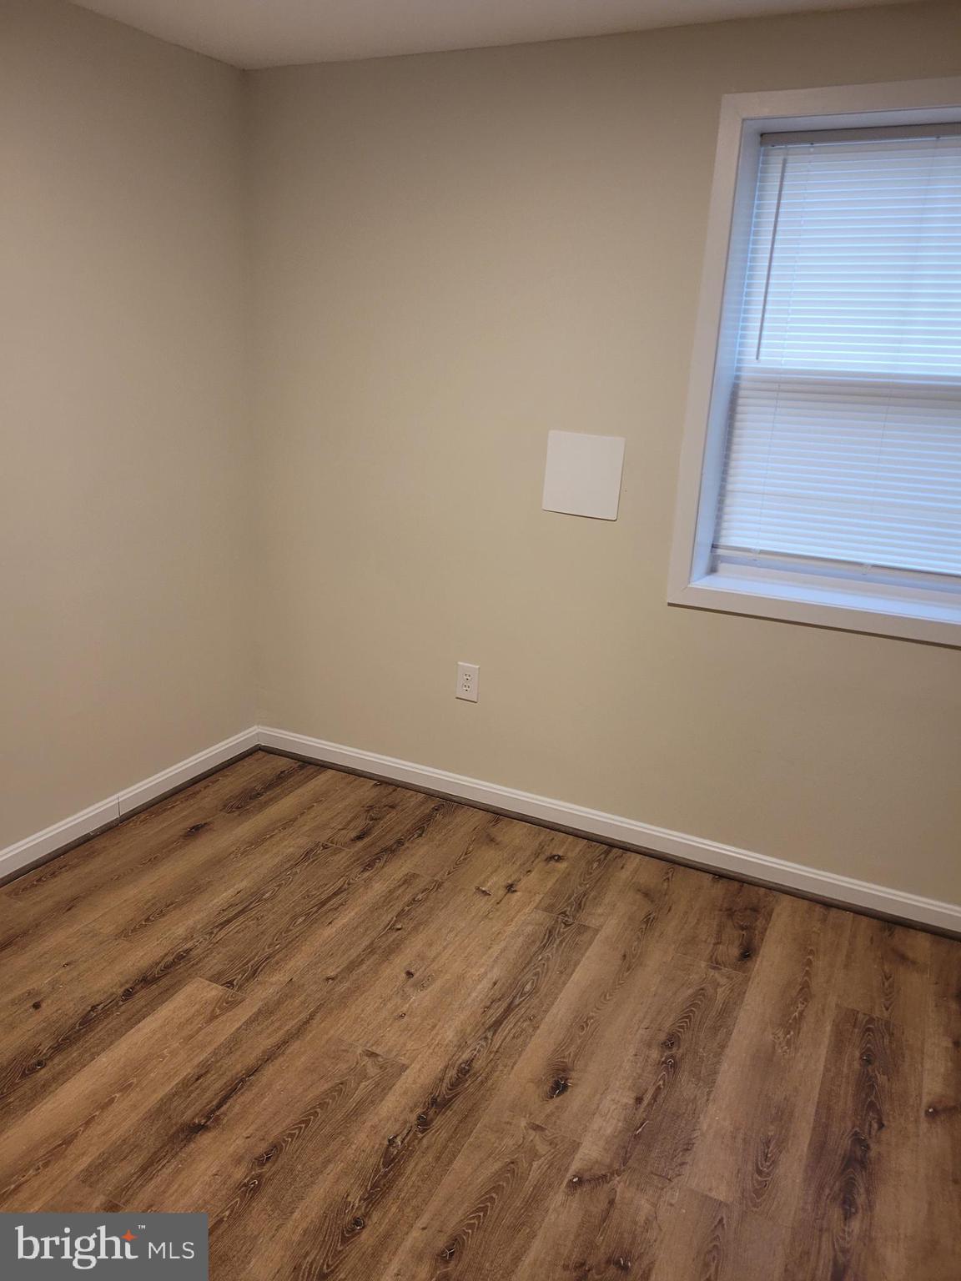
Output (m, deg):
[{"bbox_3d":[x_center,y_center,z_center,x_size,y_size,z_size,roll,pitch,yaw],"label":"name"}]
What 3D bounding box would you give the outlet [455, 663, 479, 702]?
[{"bbox_3d":[-0.041,0.136,3.086,0.076,0.121,0.008,11,19,24],"label":"outlet"}]

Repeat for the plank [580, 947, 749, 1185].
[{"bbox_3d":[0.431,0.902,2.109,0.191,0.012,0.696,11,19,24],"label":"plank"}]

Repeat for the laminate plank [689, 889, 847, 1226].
[{"bbox_3d":[0.702,0.882,2.216,0.201,0.012,1.129,11,19,24],"label":"laminate plank"}]

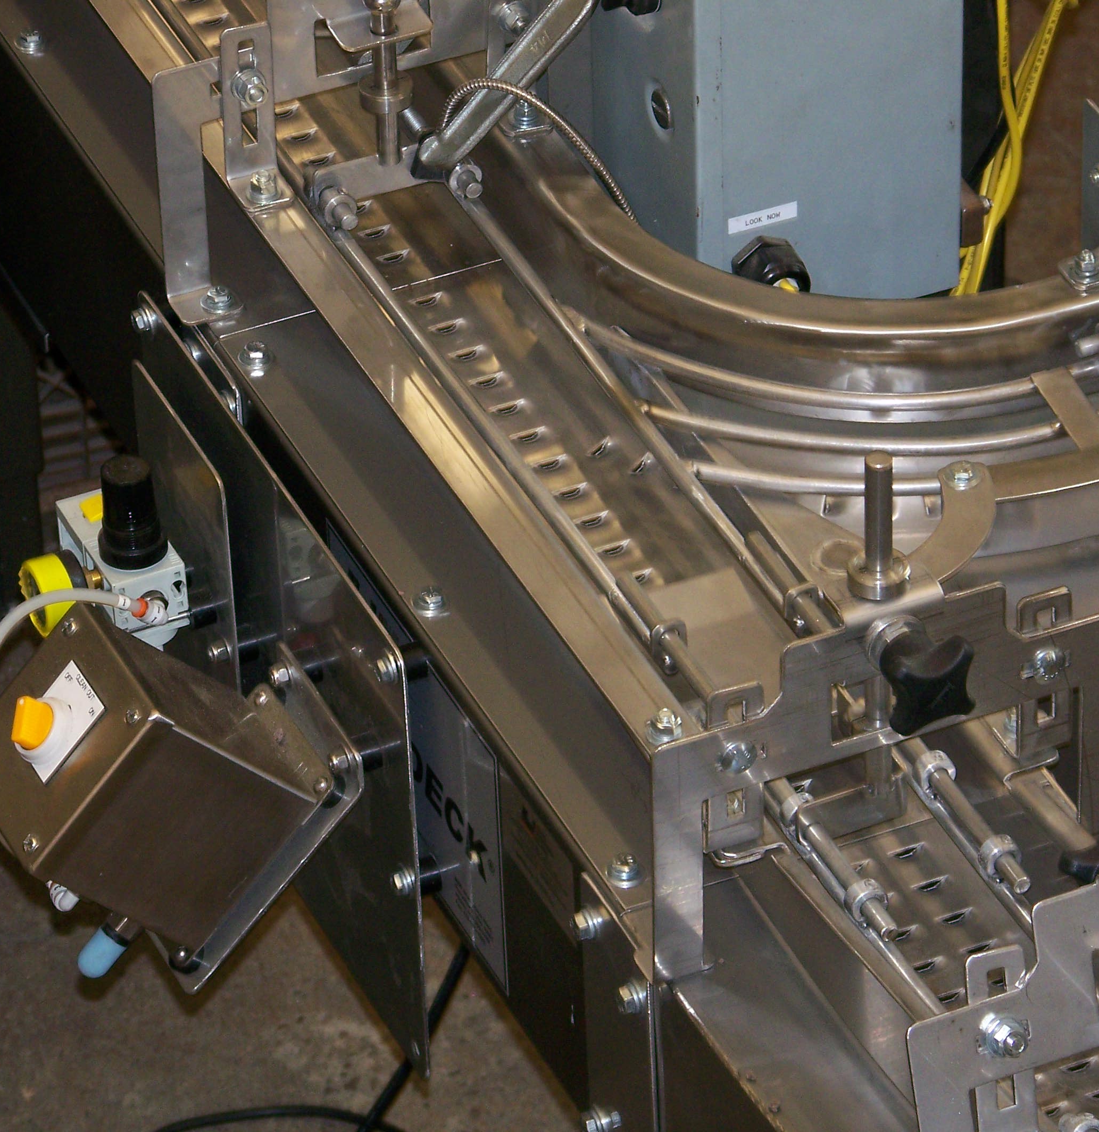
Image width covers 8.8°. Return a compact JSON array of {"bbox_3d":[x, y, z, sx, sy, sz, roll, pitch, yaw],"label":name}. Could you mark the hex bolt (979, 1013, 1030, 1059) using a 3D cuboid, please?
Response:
[{"bbox_3d":[0.204,0.212,3.169,0.018,0.018,0.011,-16,40,-18],"label":"hex bolt"}]

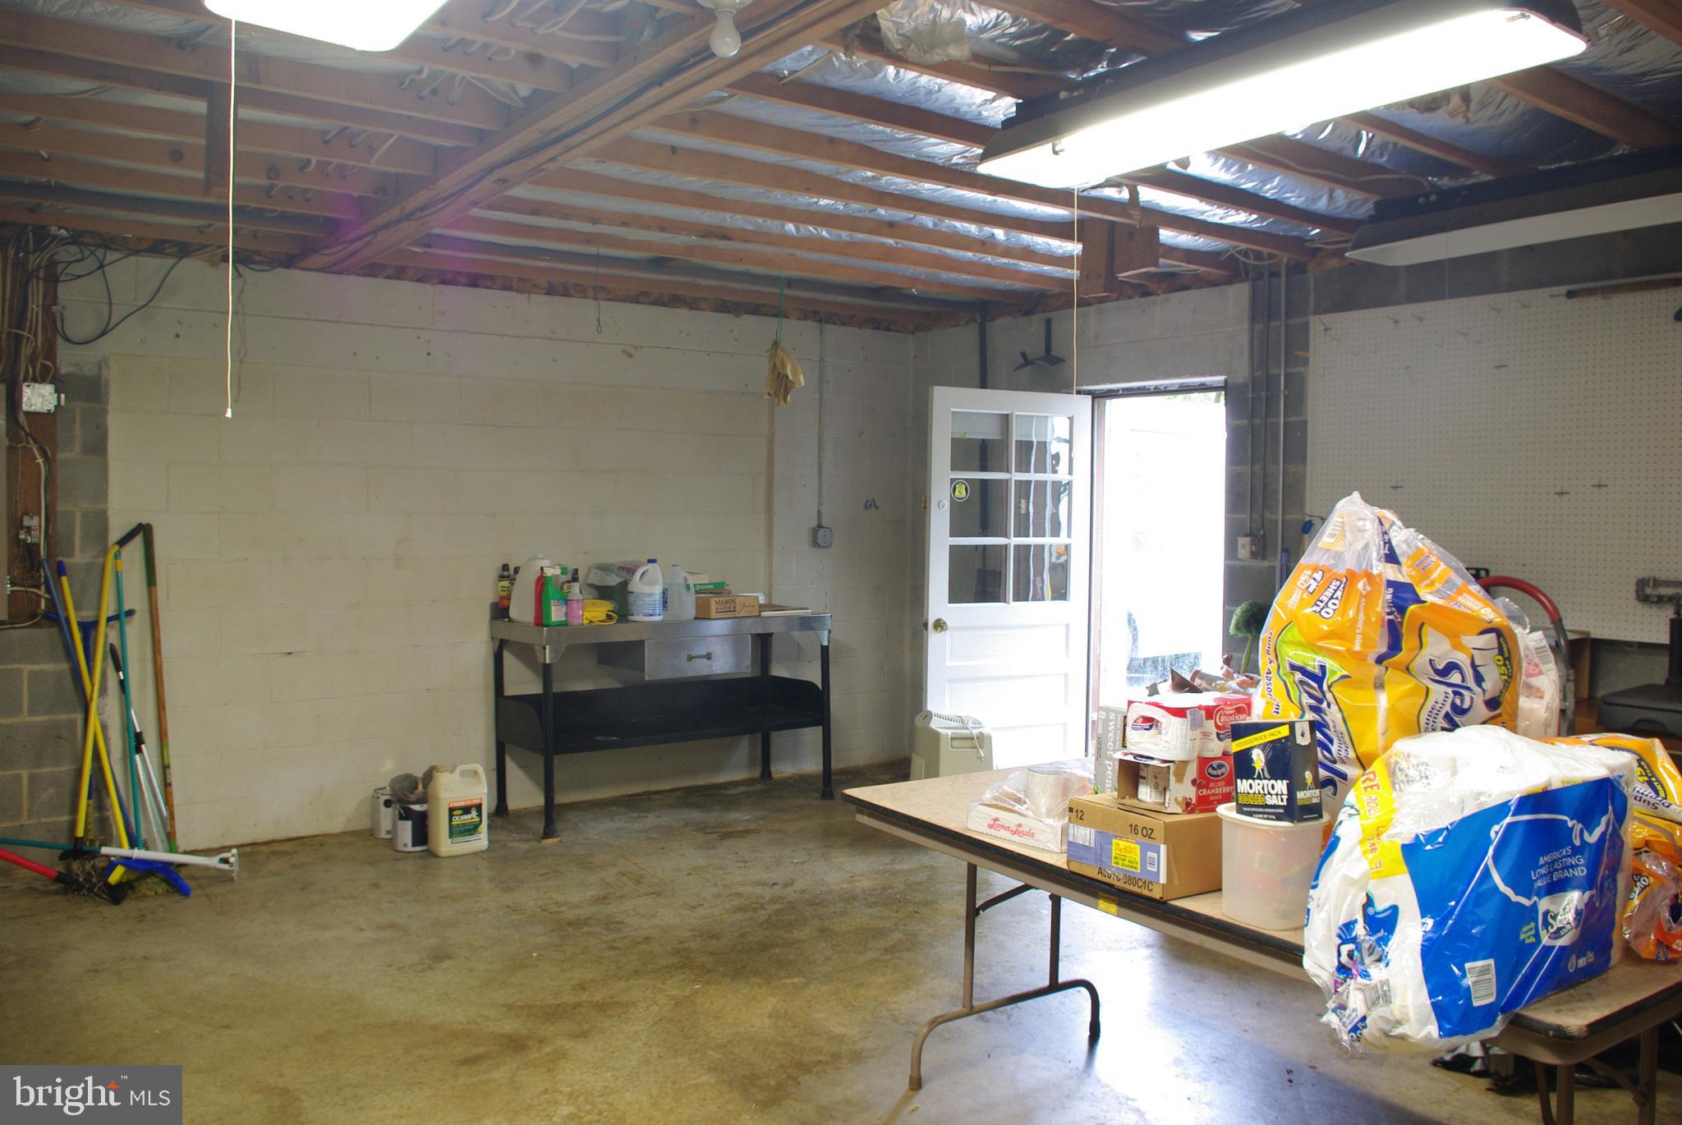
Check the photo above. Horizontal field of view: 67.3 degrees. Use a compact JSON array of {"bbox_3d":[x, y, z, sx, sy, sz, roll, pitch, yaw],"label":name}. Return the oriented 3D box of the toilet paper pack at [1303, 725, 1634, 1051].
[{"bbox_3d":[1.044,0.525,2.124,0.524,0.363,0.277,-1,4,-33],"label":"toilet paper pack"}]

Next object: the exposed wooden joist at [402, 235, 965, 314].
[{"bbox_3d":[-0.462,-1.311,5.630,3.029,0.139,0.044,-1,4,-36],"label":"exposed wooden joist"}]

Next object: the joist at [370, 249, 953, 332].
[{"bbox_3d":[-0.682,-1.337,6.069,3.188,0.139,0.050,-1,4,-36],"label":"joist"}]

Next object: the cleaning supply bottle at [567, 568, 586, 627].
[{"bbox_3d":[-1.191,0.157,5.670,0.076,0.248,0.071,-1,4,-22],"label":"cleaning supply bottle"}]

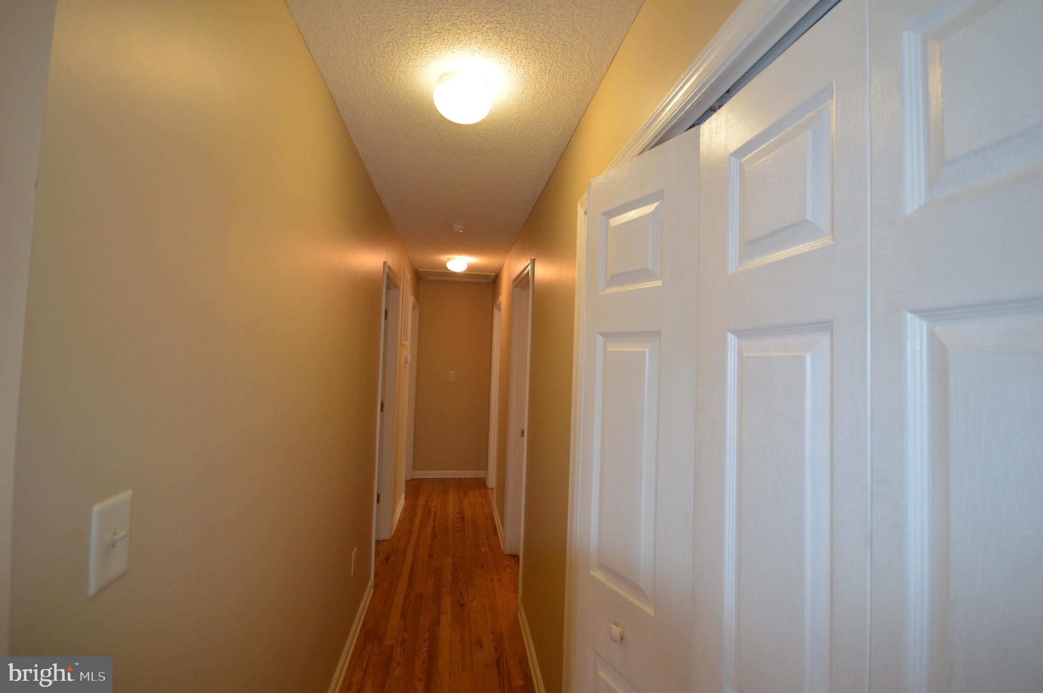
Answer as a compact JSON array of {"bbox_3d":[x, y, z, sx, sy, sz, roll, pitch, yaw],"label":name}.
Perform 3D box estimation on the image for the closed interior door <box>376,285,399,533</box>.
[{"bbox_3d":[-1.029,0.533,3.159,0.045,2.010,0.713,2,-1,-9],"label":"closed interior door"}]

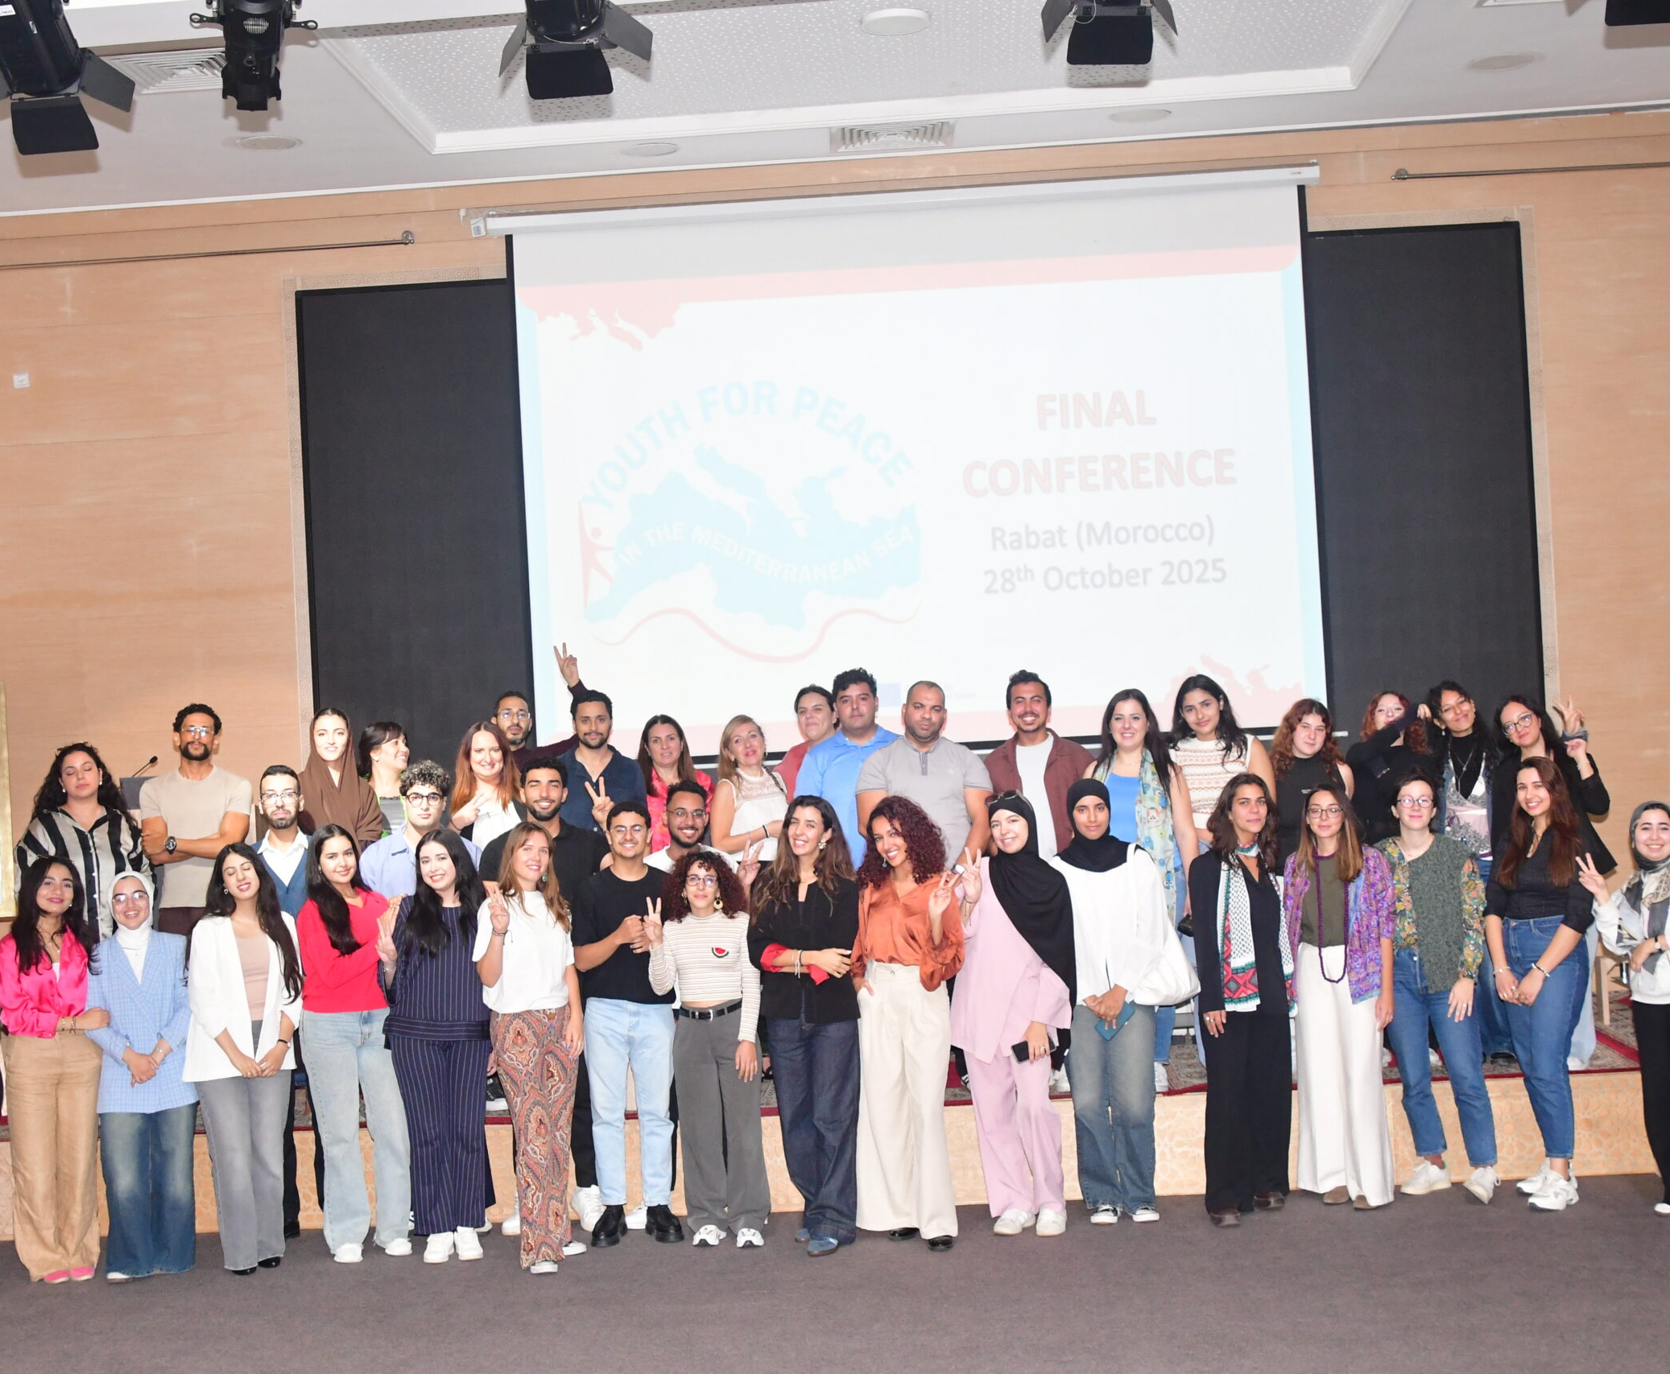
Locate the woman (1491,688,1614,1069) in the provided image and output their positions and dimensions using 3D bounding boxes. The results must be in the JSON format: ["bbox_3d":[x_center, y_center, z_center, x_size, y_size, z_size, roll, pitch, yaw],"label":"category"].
[{"bbox_3d":[2.975,0.788,9.904,0.520,1.529,0.380,-3,-1,28],"label":"woman"}]

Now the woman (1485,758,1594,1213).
[{"bbox_3d":[2.700,1.124,9.217,0.420,1.700,0.380,-4,-1,33],"label":"woman"}]

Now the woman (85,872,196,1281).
[{"bbox_3d":[-2.662,1.481,9.234,0.410,1.548,0.320,-3,-1,-9],"label":"woman"}]

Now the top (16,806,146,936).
[{"bbox_3d":[-3.258,0.866,10.440,0.560,0.720,0.320,-3,-1,-27],"label":"top"}]

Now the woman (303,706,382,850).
[{"bbox_3d":[-2.121,0.959,10.366,0.430,1.747,0.330,-3,-1,-6],"label":"woman"}]

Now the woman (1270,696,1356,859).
[{"bbox_3d":[2.005,0.829,9.995,0.440,1.560,0.320,-3,-1,8],"label":"woman"}]

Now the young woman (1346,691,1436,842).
[{"bbox_3d":[2.379,0.804,10.165,0.470,1.577,0.360,-3,-1,9],"label":"young woman"}]

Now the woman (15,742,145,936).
[{"bbox_3d":[-3.200,1.062,10.266,0.540,1.651,0.340,-3,-1,-9],"label":"woman"}]

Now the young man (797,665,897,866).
[{"bbox_3d":[0.087,0.818,10.367,0.500,1.798,0.340,-3,-1,-2],"label":"young man"}]

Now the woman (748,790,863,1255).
[{"bbox_3d":[-0.106,1.264,9.069,0.430,1.709,0.360,-3,-1,-4],"label":"woman"}]

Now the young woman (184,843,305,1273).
[{"bbox_3d":[-2.302,1.421,9.325,0.460,1.638,0.310,-3,-1,-21],"label":"young woman"}]

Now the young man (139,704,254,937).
[{"bbox_3d":[-2.796,0.978,10.636,0.530,1.795,0.360,-3,-1,-15],"label":"young man"}]

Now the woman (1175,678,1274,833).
[{"bbox_3d":[1.712,0.795,10.287,0.460,1.698,0.320,-3,-1,21],"label":"woman"}]

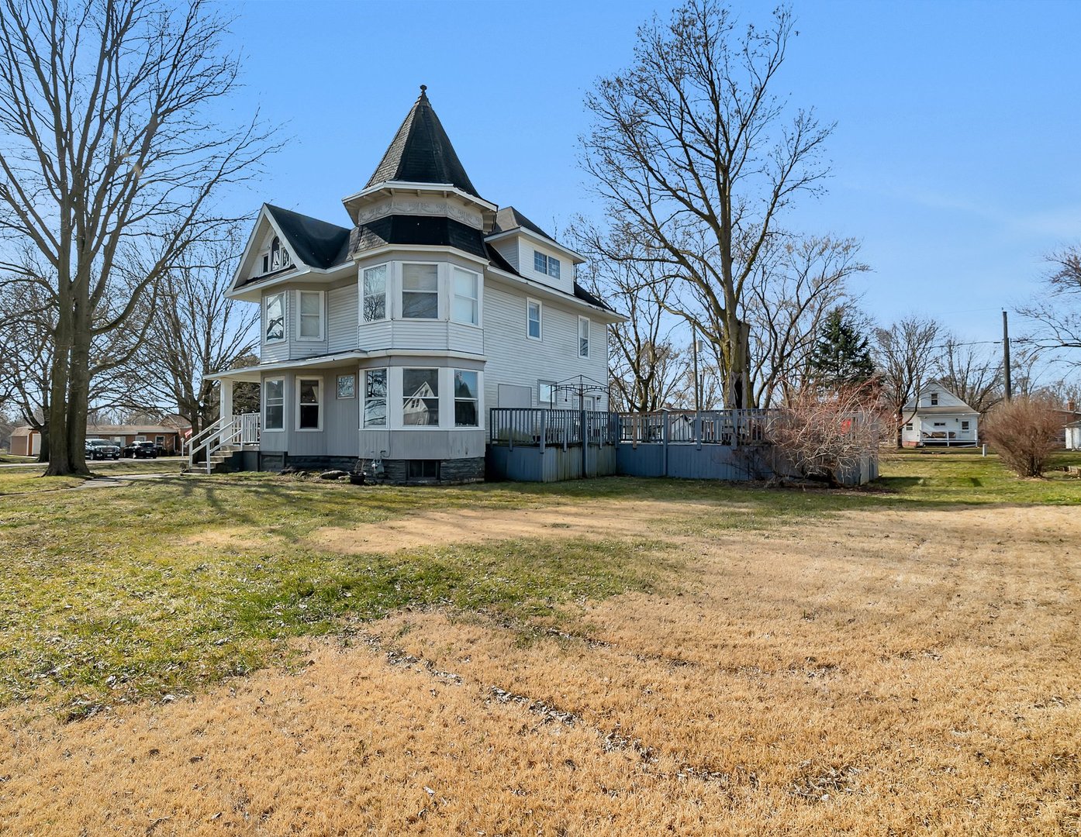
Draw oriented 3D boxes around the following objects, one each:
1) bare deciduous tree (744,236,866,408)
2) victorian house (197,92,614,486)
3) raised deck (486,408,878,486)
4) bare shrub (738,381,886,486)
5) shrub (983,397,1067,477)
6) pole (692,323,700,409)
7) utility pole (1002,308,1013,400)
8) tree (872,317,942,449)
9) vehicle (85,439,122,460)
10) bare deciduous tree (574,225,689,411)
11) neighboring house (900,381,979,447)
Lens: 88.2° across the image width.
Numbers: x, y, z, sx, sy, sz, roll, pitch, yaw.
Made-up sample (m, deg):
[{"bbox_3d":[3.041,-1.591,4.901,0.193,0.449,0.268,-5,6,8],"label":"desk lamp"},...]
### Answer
[{"bbox_3d":[18.123,-4.961,38.171,8.600,15.270,8.000,-1,-2,25],"label":"bare deciduous tree"},{"bbox_3d":[-5.482,-4.546,24.591,14.200,13.700,13.400,-1,-2,36],"label":"victorian house"},{"bbox_3d":[5.463,0.961,19.867,10.400,2.450,9.600,-1,-2,36],"label":"raised deck"},{"bbox_3d":[8.000,0.507,16.492,3.800,3.100,3.200,-1,-2,26],"label":"bare shrub"},{"bbox_3d":[17.186,0.689,19.788,2.450,2.900,2.400,-2,-2,41],"label":"shrub"},{"bbox_3d":[13.314,-2.665,47.604,0.320,11.230,0.320,-2,-2,16],"label":"pole"},{"bbox_3d":[30.299,-2.287,36.087,0.320,9.570,0.320,-3,-2,40],"label":"utility pole"},{"bbox_3d":[34.676,-3.441,52.631,5.600,12.720,5.600,-1,-2,33],"label":"tree"},{"bbox_3d":[-41.900,2.907,52.235,5.400,1.920,2.030,-1,-2,28],"label":"vehicle"},{"bbox_3d":[6.653,-5.405,38.184,8.400,16.150,8.000,0,-2,10],"label":"bare deciduous tree"},{"bbox_3d":[44.000,-0.423,61.042,6.900,7.000,9.000,-1,-2,36],"label":"neighboring house"}]

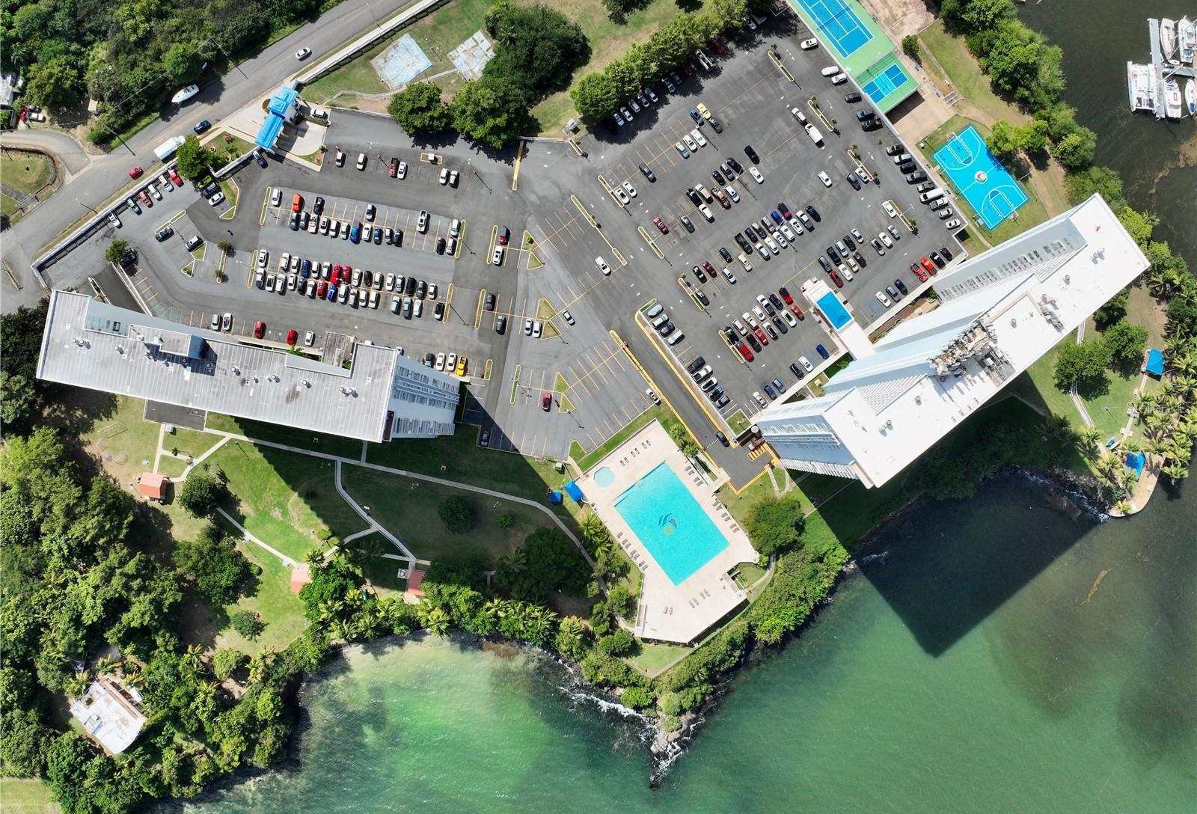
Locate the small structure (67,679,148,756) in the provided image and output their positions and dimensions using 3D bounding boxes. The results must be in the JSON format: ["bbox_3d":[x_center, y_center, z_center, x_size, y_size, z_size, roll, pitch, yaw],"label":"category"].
[{"bbox_3d":[-145.128,91.158,245.540,17.000,5.200,12.800,45,89,2],"label":"small structure"}]

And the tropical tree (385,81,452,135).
[{"bbox_3d":[-52.642,-87.015,241.808,17.200,9.500,14.800,-1,88,1],"label":"tropical tree"}]

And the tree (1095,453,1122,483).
[{"bbox_3d":[146.359,17.518,239.852,7.400,7.500,7.800,1,88,1],"label":"tree"}]

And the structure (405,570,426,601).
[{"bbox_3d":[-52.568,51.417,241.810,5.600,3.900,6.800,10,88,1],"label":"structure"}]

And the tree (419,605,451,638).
[{"bbox_3d":[-48.117,63.123,247.348,8.800,8.500,8.800,0,88,0],"label":"tree"}]

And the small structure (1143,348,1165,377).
[{"bbox_3d":[162.377,-13.045,242.978,4.700,3.400,6.600,16,88,1],"label":"small structure"}]

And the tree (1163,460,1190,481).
[{"bbox_3d":[169.909,18.961,247.013,7.400,8.800,6.800,0,88,0],"label":"tree"}]

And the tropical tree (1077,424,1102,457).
[{"bbox_3d":[141.364,9.344,240.260,6.600,7.500,7.400,1,88,1],"label":"tropical tree"}]

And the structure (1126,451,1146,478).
[{"bbox_3d":[160.896,17.382,249.230,4.600,3.600,6.400,14,88,1],"label":"structure"}]

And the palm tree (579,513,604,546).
[{"bbox_3d":[-2.253,35.088,238.789,7.200,8.000,8.200,0,88,1],"label":"palm tree"}]

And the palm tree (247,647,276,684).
[{"bbox_3d":[-98.264,75.959,245.173,8.000,8.500,9.500,0,88,0],"label":"palm tree"}]

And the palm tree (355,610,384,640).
[{"bbox_3d":[-67.556,64.345,247.672,8.000,8.000,8.000,0,88,0],"label":"palm tree"}]

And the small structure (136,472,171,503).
[{"bbox_3d":[-132.200,23.807,246.051,6.800,4.100,6.700,9,88,1],"label":"small structure"}]

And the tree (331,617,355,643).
[{"bbox_3d":[-75.476,66.177,247.752,7.200,7.800,7.200,0,88,0],"label":"tree"}]

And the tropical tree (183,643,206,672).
[{"bbox_3d":[-116.203,72.131,239.714,6.900,8.000,8.100,-1,88,1],"label":"tropical tree"}]

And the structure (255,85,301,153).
[{"bbox_3d":[-93.752,-84.240,243.575,5.500,6.800,18.200,26,88,2],"label":"structure"}]

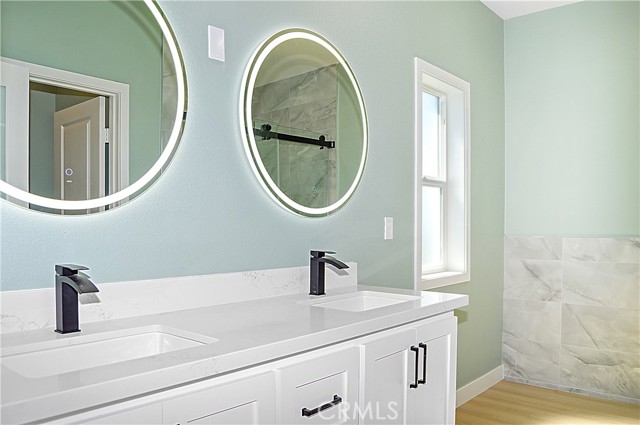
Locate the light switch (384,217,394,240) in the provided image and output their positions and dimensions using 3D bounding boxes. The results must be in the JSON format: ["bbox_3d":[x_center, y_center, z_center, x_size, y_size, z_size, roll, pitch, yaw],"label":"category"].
[{"bbox_3d":[0.358,0.084,2.475,0.008,0.115,0.071,-1,-2,42],"label":"light switch"}]

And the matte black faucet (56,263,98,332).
[{"bbox_3d":[-0.616,0.221,1.213,0.163,0.173,0.047,-1,-2,42],"label":"matte black faucet"}]

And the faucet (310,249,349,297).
[{"bbox_3d":[0.034,0.248,1.944,0.163,0.173,0.047,-1,-2,42],"label":"faucet"}]

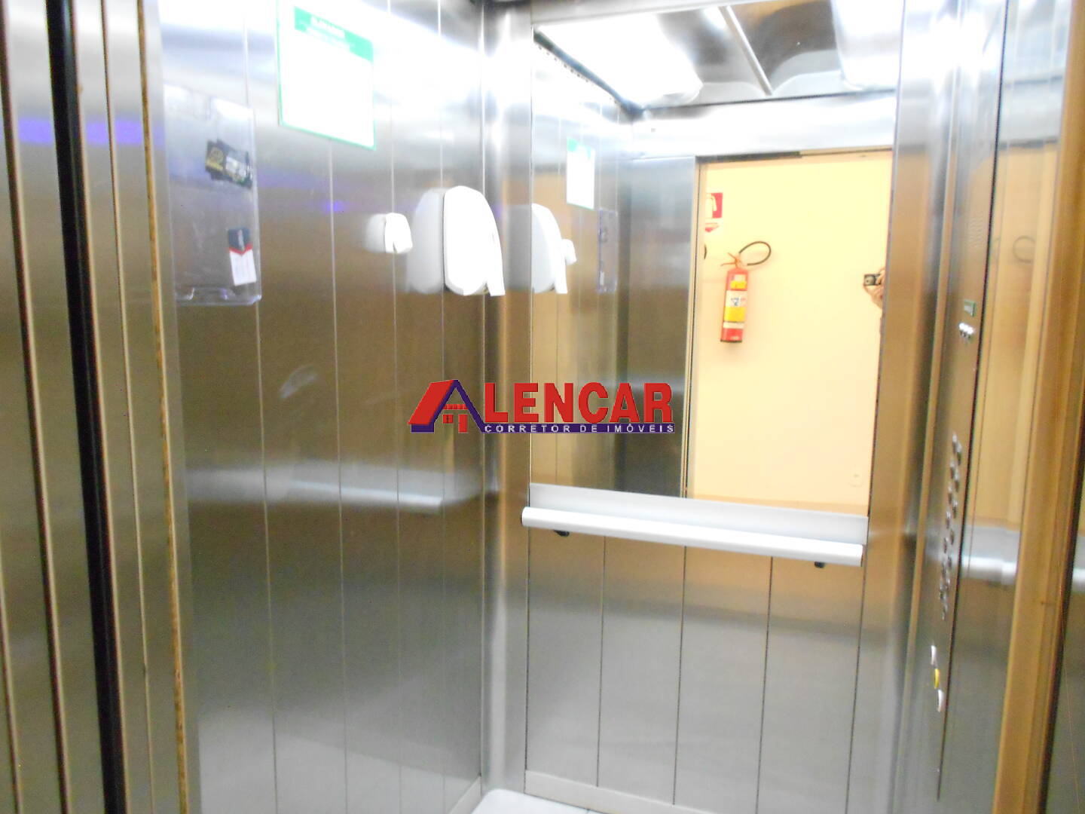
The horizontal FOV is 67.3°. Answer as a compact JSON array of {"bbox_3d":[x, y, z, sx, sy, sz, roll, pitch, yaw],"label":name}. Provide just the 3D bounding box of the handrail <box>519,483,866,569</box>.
[{"bbox_3d":[0.364,0.300,2.114,0.885,0.110,0.078,4,9,20],"label":"handrail"}]

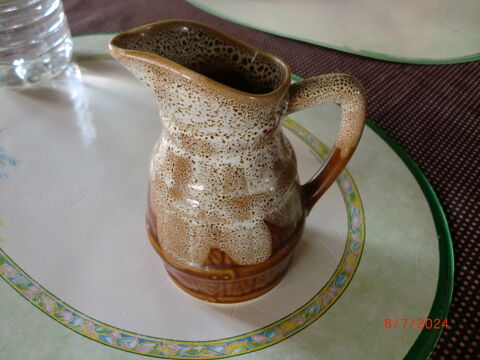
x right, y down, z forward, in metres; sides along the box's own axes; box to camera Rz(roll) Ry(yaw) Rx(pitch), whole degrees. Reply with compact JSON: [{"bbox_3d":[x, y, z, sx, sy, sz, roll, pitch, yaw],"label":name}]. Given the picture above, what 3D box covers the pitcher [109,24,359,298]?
[{"bbox_3d":[0.002,-0.008,0.230,0.104,0.131,0.083,-1,45,-1],"label":"pitcher"}]

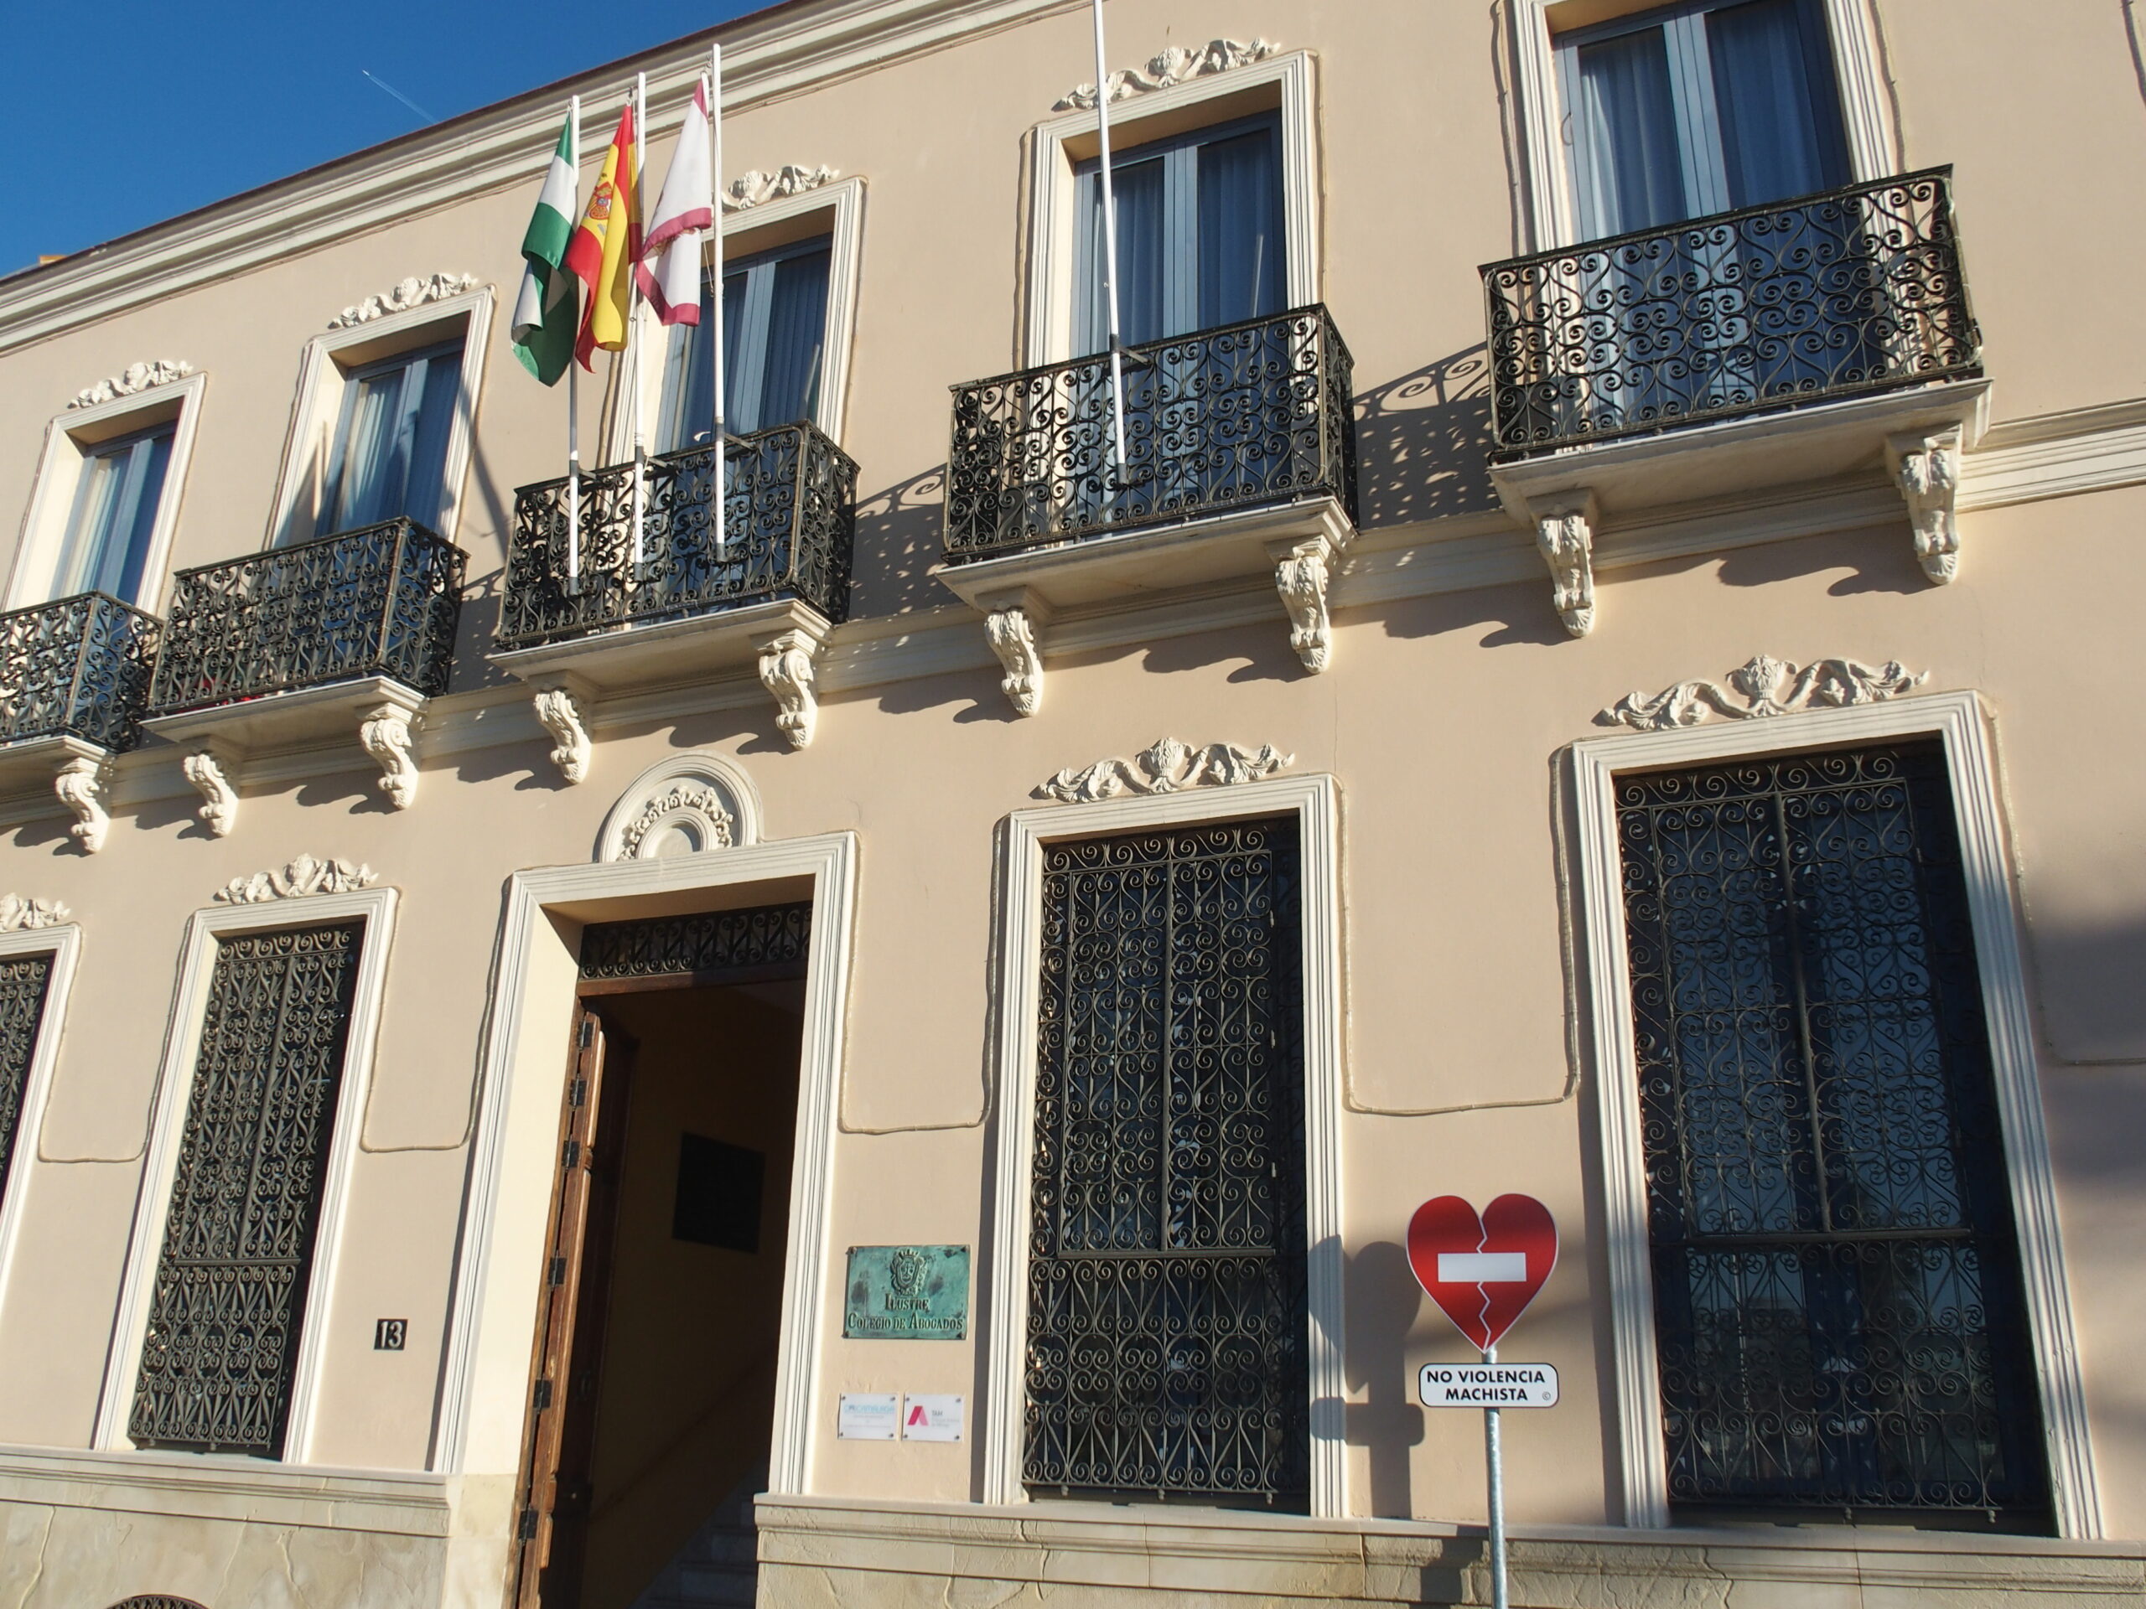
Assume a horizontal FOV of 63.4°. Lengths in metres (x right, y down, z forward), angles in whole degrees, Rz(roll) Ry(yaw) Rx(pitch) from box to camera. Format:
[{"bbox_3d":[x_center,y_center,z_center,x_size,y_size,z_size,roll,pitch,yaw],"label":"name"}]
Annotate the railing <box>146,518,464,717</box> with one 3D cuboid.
[{"bbox_3d":[-4.796,-1.069,10.873,1.951,0.974,0.533,-7,-20,23],"label":"railing"}]

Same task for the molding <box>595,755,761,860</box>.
[{"bbox_3d":[-2.154,-0.014,9.516,1.073,0.566,0.073,-7,-20,23],"label":"molding"}]

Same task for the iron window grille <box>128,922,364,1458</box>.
[{"bbox_3d":[-4.748,2.162,10.101,1.295,2.953,0.052,-7,-21,22],"label":"iron window grille"}]

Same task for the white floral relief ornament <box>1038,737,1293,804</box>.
[{"bbox_3d":[0.447,-0.194,8.872,1.414,0.283,0.100,-7,-20,23],"label":"white floral relief ornament"}]

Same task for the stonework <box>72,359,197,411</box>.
[{"bbox_3d":[-7.490,-3.375,13.805,1.418,0.287,0.100,-7,-20,23],"label":"stonework"}]

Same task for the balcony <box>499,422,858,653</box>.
[{"bbox_3d":[-2.217,-1.375,9.682,2.005,1.022,0.540,-7,-21,23],"label":"balcony"}]

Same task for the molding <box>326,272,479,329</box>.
[{"bbox_3d":[-4.559,-3.483,11.812,1.351,0.265,0.100,-7,-21,23],"label":"molding"}]

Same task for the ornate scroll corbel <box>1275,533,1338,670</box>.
[{"bbox_3d":[1.104,-0.904,8.014,0.268,0.533,0.384,-7,-21,23],"label":"ornate scroll corbel"}]

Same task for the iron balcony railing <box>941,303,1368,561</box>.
[{"bbox_3d":[0.379,-1.734,8.742,2.009,0.992,0.596,-7,-21,22],"label":"iron balcony railing"}]

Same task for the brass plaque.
[{"bbox_3d":[-0.785,2.296,8.154,0.655,0.420,0.030,-7,-21,22],"label":"brass plaque"}]

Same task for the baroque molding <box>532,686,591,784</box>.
[{"bbox_3d":[-2.907,-0.398,9.872,0.209,0.515,0.309,-7,-20,23],"label":"baroque molding"}]

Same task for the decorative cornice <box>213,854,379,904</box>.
[{"bbox_3d":[-4.678,0.439,10.471,1.332,0.267,0.100,-7,-21,23],"label":"decorative cornice"}]

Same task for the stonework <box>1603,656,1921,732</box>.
[{"bbox_3d":[3.042,-0.514,7.737,1.395,0.283,0.100,-7,-20,23],"label":"stonework"}]

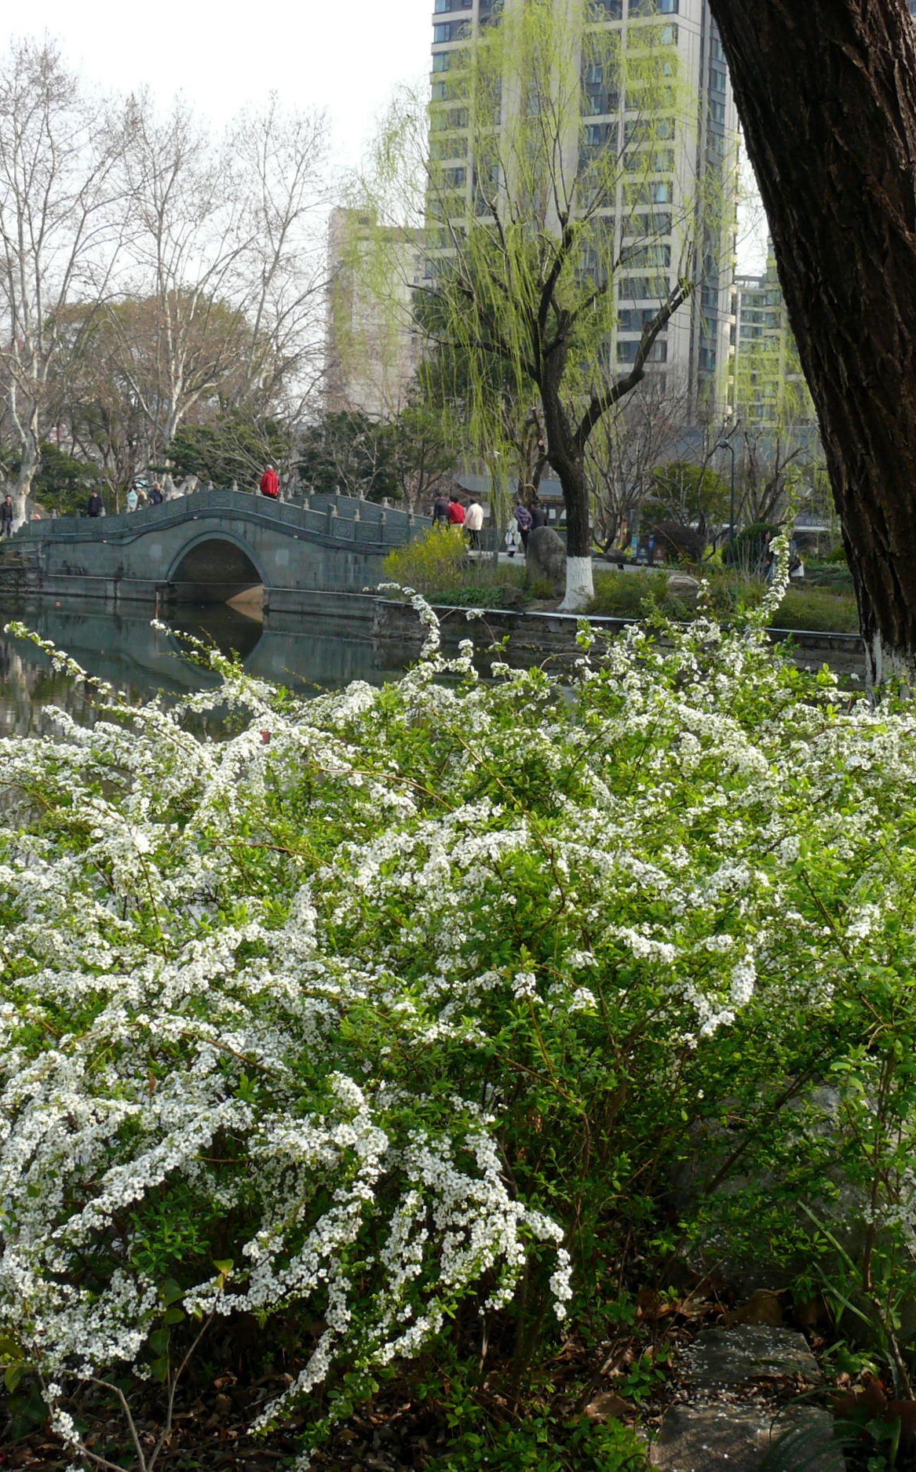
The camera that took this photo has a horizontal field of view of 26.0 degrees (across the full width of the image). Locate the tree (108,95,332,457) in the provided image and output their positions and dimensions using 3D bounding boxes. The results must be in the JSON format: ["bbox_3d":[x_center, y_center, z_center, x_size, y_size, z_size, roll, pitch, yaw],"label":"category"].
[{"bbox_3d":[-10.509,-17.984,86.765,9.800,20.300,9.500,2,5,0],"label":"tree"}]

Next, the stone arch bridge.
[{"bbox_3d":[-7.447,-6.693,69.806,4.600,4.300,24.300,-3,7,-43],"label":"stone arch bridge"}]

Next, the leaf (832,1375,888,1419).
[{"bbox_3d":[0.714,1.167,3.526,0.115,0.085,0.080,2,5,0],"label":"leaf"}]

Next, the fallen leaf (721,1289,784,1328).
[{"bbox_3d":[0.579,1.109,3.895,0.125,0.085,0.070,2,5,0],"label":"fallen leaf"}]

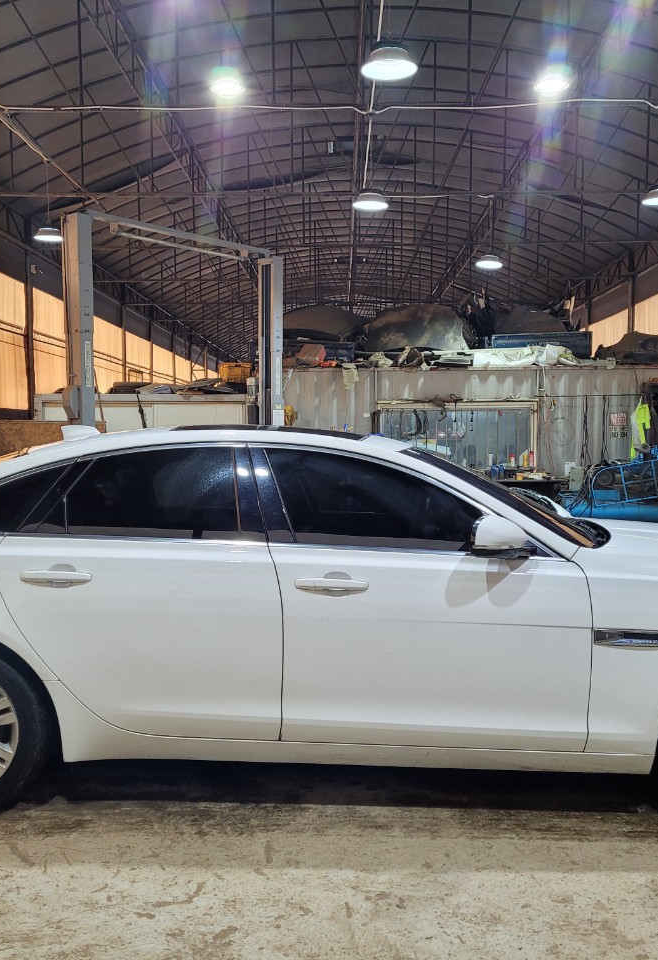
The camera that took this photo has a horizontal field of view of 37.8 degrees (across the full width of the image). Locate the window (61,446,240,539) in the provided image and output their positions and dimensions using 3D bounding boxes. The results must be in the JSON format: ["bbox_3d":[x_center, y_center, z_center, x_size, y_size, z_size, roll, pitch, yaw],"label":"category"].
[{"bbox_3d":[-0.662,0.049,3.581,0.650,0.370,0.050,0,-21,2],"label":"window"}]

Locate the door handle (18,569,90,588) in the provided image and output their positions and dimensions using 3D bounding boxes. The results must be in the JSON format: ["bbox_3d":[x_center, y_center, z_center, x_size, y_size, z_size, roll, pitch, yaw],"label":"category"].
[{"bbox_3d":[-0.987,0.358,3.473,0.262,0.060,0.050,0,3,2],"label":"door handle"}]

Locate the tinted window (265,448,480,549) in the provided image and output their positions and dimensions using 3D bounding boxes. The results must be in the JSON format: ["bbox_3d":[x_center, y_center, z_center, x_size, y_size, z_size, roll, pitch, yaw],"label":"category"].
[{"bbox_3d":[0.215,0.064,3.555,0.940,0.390,0.070,0,-20,2],"label":"tinted window"}]

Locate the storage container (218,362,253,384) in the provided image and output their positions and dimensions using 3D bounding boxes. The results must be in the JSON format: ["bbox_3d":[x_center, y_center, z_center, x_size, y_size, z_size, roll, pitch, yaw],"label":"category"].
[{"bbox_3d":[-1.650,-1.880,16.968,0.540,0.380,0.450,-1,3,-14],"label":"storage container"}]

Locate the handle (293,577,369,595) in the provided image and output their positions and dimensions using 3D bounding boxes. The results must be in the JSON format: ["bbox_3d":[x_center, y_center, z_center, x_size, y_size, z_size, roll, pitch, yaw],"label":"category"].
[{"bbox_3d":[0.011,0.372,3.417,0.267,0.058,0.055,0,3,2],"label":"handle"}]

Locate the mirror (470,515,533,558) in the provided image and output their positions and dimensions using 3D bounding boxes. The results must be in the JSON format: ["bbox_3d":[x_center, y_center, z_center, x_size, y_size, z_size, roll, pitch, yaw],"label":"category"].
[{"bbox_3d":[0.603,0.195,3.407,0.200,0.145,0.230,0,3,2],"label":"mirror"}]

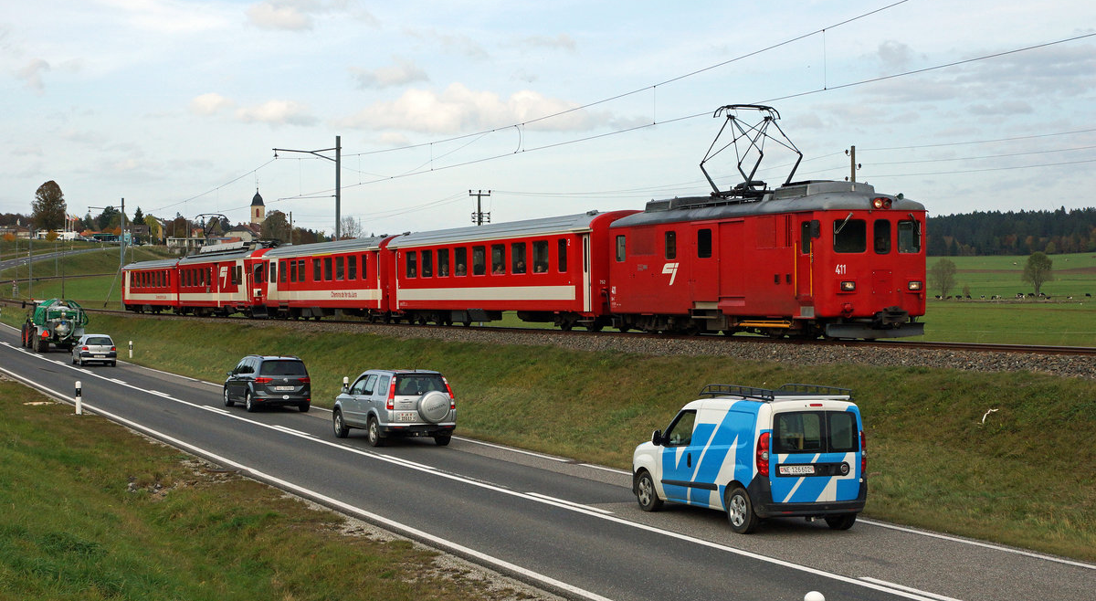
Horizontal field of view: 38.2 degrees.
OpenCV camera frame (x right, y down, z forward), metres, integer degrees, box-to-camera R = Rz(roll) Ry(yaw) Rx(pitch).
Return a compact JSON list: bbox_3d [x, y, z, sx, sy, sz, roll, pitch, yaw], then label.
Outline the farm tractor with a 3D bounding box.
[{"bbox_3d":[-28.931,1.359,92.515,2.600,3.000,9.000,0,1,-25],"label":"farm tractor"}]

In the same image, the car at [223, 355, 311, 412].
[{"bbox_3d":[-8.573,2.452,48.125,1.830,1.660,4.530,0,0,-24],"label":"car"}]

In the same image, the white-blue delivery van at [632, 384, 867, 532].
[{"bbox_3d":[2.814,2.214,23.364,1.880,1.990,4.390,0,0,-24],"label":"white-blue delivery van"}]

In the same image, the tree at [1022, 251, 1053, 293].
[{"bbox_3d":[157.867,-8.916,510.000,10.000,13.800,10.000,0,0,17],"label":"tree"}]

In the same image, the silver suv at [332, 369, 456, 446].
[{"bbox_3d":[-3.587,2.418,36.741,1.780,1.710,4.600,0,0,-25],"label":"silver suv"}]

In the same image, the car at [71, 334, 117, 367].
[{"bbox_3d":[-21.882,2.392,76.489,1.646,1.410,3.720,0,0,-24],"label":"car"}]

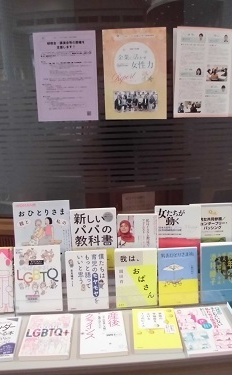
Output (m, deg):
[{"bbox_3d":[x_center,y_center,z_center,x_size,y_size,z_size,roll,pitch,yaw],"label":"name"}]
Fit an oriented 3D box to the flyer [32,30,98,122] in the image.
[{"bbox_3d":[-0.166,-0.372,1.275,0.210,0.297,0.004,-3,16,-5],"label":"flyer"}]

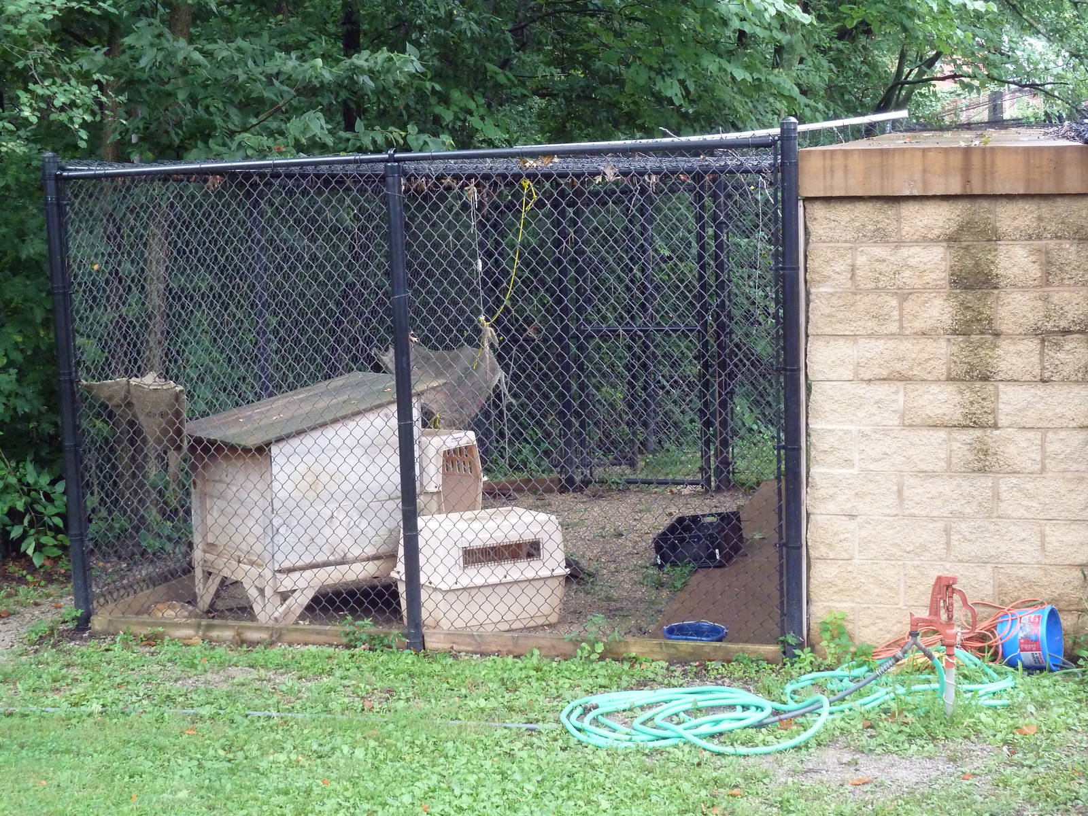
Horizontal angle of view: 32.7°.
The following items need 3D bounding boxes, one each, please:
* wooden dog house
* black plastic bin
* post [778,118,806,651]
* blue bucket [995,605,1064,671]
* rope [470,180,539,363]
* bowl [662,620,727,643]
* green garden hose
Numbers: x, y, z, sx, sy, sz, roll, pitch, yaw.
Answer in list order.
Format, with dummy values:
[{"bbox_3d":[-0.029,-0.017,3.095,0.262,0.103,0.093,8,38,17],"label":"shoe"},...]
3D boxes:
[{"bbox_3d":[-1.255,0.458,9.945,1.250,1.200,0.850,-6,8,-42],"label":"wooden dog house"},{"bbox_3d":[0.915,0.785,10.850,0.385,0.210,0.560,-5,6,18],"label":"black plastic bin"},{"bbox_3d":[1.114,-0.073,8.320,0.077,2.420,0.077,0,9,14],"label":"post"},{"bbox_3d":[2.100,0.996,8.030,0.250,0.285,0.285,-3,6,36],"label":"blue bucket"},{"bbox_3d":[-0.230,-0.794,10.900,0.385,1.120,0.140,-2,8,-1],"label":"rope"},{"bbox_3d":[0.725,1.128,8.900,0.300,0.110,0.300,-2,8,0],"label":"bowl"},{"bbox_3d":[1.088,1.086,7.466,2.270,0.240,1.100,-6,10,-27],"label":"green garden hose"}]

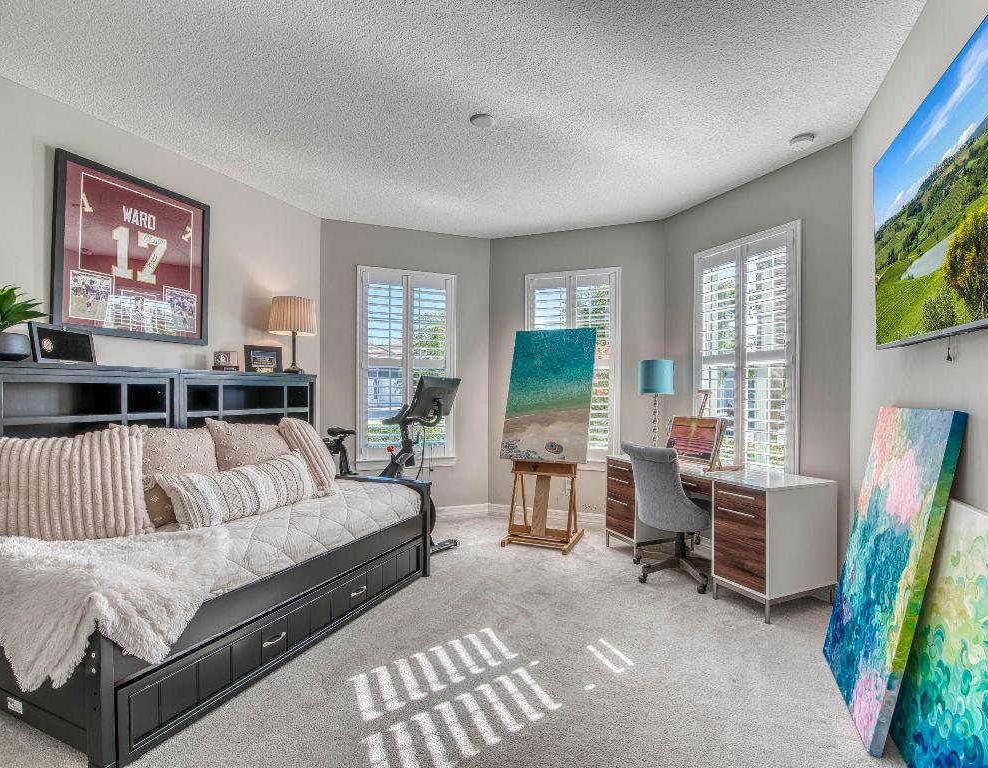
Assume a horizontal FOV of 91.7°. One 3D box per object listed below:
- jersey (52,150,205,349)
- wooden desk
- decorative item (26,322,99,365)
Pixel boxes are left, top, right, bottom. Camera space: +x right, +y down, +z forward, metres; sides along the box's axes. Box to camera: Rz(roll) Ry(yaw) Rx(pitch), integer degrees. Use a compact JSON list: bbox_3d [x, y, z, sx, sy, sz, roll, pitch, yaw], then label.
[{"bbox_3d":[-2.126,-0.750,2.885,0.040,0.932,0.846,0,0,24],"label":"jersey"},{"bbox_3d":[1.517,0.966,3.455,0.610,0.750,1.450,1,0,-23],"label":"wooden desk"},{"bbox_3d":[-2.121,-0.185,2.369,0.025,0.188,0.337,-9,0,-1],"label":"decorative item"}]

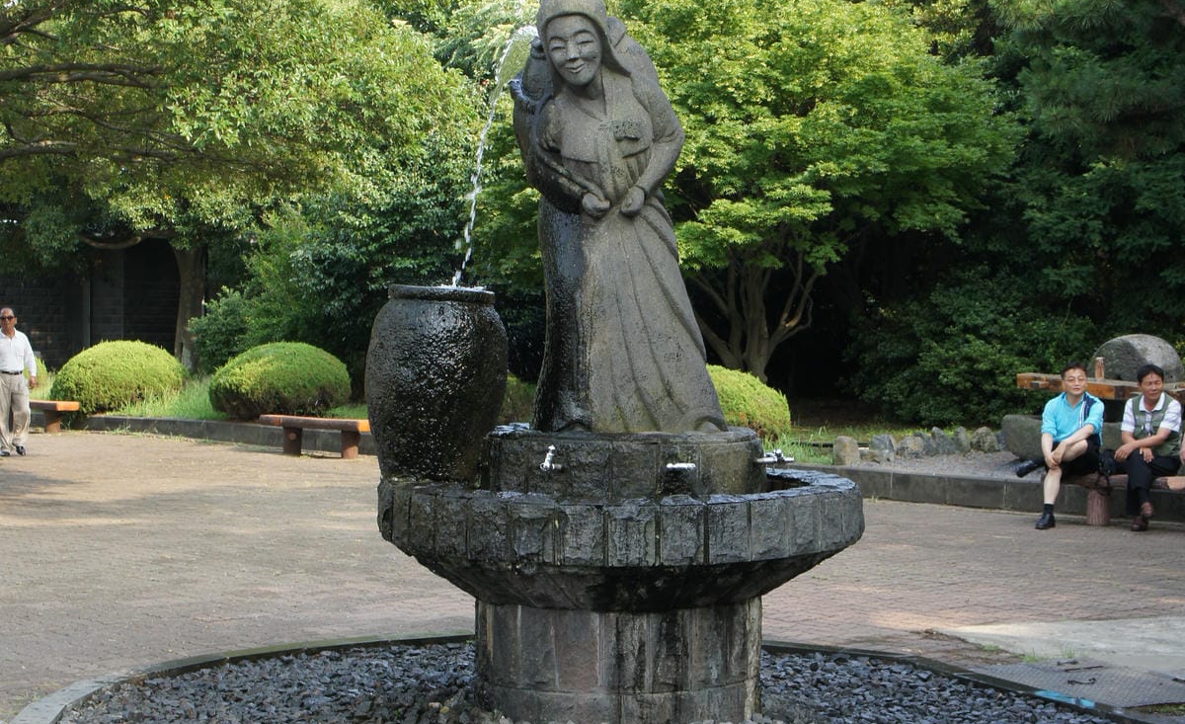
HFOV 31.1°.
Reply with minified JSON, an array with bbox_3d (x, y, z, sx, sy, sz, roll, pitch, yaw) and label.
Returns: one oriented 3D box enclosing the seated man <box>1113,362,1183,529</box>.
[{"bbox_3d":[4.252,0.661,16.350,0.580,1.260,0.750,1,1,30],"label":"seated man"}]

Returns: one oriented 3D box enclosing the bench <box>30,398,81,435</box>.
[{"bbox_3d":[-7.504,0.721,28.600,1.530,0.430,0.420,2,2,44],"label":"bench"}]

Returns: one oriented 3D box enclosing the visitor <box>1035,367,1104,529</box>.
[{"bbox_3d":[3.709,0.645,16.650,0.580,1.270,0.820,1,1,28],"label":"visitor"}]

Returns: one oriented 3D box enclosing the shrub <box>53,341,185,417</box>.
[{"bbox_3d":[-6.572,0.210,29.500,1.820,0.990,1.780,1,1,0],"label":"shrub"}]

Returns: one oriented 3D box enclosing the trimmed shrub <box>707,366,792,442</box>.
[{"bbox_3d":[1.338,0.448,24.200,1.850,0.870,1.800,1,1,0],"label":"trimmed shrub"}]

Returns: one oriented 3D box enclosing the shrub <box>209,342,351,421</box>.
[{"bbox_3d":[-4.069,0.254,27.700,1.840,1.020,1.800,1,1,0],"label":"shrub"}]

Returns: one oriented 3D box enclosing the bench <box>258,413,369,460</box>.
[{"bbox_3d":[-3.103,0.850,24.200,1.560,0.430,0.420,2,2,44],"label":"bench"}]

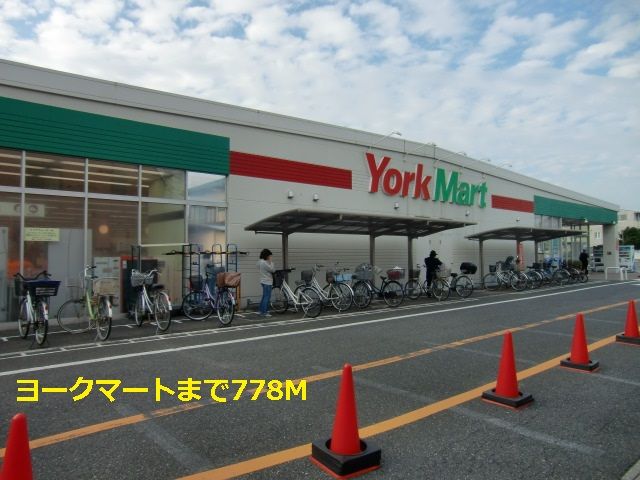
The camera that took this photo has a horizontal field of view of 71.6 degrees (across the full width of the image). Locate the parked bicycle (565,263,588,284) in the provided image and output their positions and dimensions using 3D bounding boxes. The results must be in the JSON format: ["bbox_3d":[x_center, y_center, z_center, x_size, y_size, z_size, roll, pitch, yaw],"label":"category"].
[{"bbox_3d":[11.950,1.510,20.900,0.570,1.010,1.700,1,-2,-41],"label":"parked bicycle"}]

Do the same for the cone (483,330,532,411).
[{"bbox_3d":[1.903,1.273,4.488,0.375,0.700,0.375,1,-2,-42],"label":"cone"}]

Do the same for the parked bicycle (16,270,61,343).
[{"bbox_3d":[-4.848,1.142,7.489,1.760,1.120,0.580,-1,-2,42],"label":"parked bicycle"}]

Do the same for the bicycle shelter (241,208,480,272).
[{"bbox_3d":[1.493,0.639,12.370,7.000,2.380,2.250,1,-2,-40],"label":"bicycle shelter"}]

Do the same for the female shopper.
[{"bbox_3d":[-1.270,0.995,10.350,0.380,1.570,0.450,0,-1,-7],"label":"female shopper"}]

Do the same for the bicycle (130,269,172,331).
[{"bbox_3d":[-3.210,1.135,8.420,0.570,1.090,1.770,1,-2,-44],"label":"bicycle"}]

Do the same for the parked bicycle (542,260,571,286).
[{"bbox_3d":[10.200,1.450,19.600,0.570,1.060,1.760,1,-2,-42],"label":"parked bicycle"}]

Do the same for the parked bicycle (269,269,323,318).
[{"bbox_3d":[-0.612,1.240,10.467,1.800,1.080,0.580,-1,-2,40],"label":"parked bicycle"}]

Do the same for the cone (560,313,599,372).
[{"bbox_3d":[3.386,1.307,5.778,0.375,0.700,0.375,-1,-2,45],"label":"cone"}]

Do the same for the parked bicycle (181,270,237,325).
[{"bbox_3d":[-2.310,1.213,9.468,1.760,1.080,0.580,-1,-2,44],"label":"parked bicycle"}]

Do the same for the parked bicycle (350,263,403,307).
[{"bbox_3d":[1.600,1.265,12.000,0.580,1.080,1.770,1,-2,-44],"label":"parked bicycle"}]

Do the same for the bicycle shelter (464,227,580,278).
[{"bbox_3d":[8.950,0.797,18.860,7.160,2.350,1.970,1,-2,-42],"label":"bicycle shelter"}]

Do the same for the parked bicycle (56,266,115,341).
[{"bbox_3d":[-4.067,1.126,7.865,1.760,1.170,0.580,-1,-2,40],"label":"parked bicycle"}]

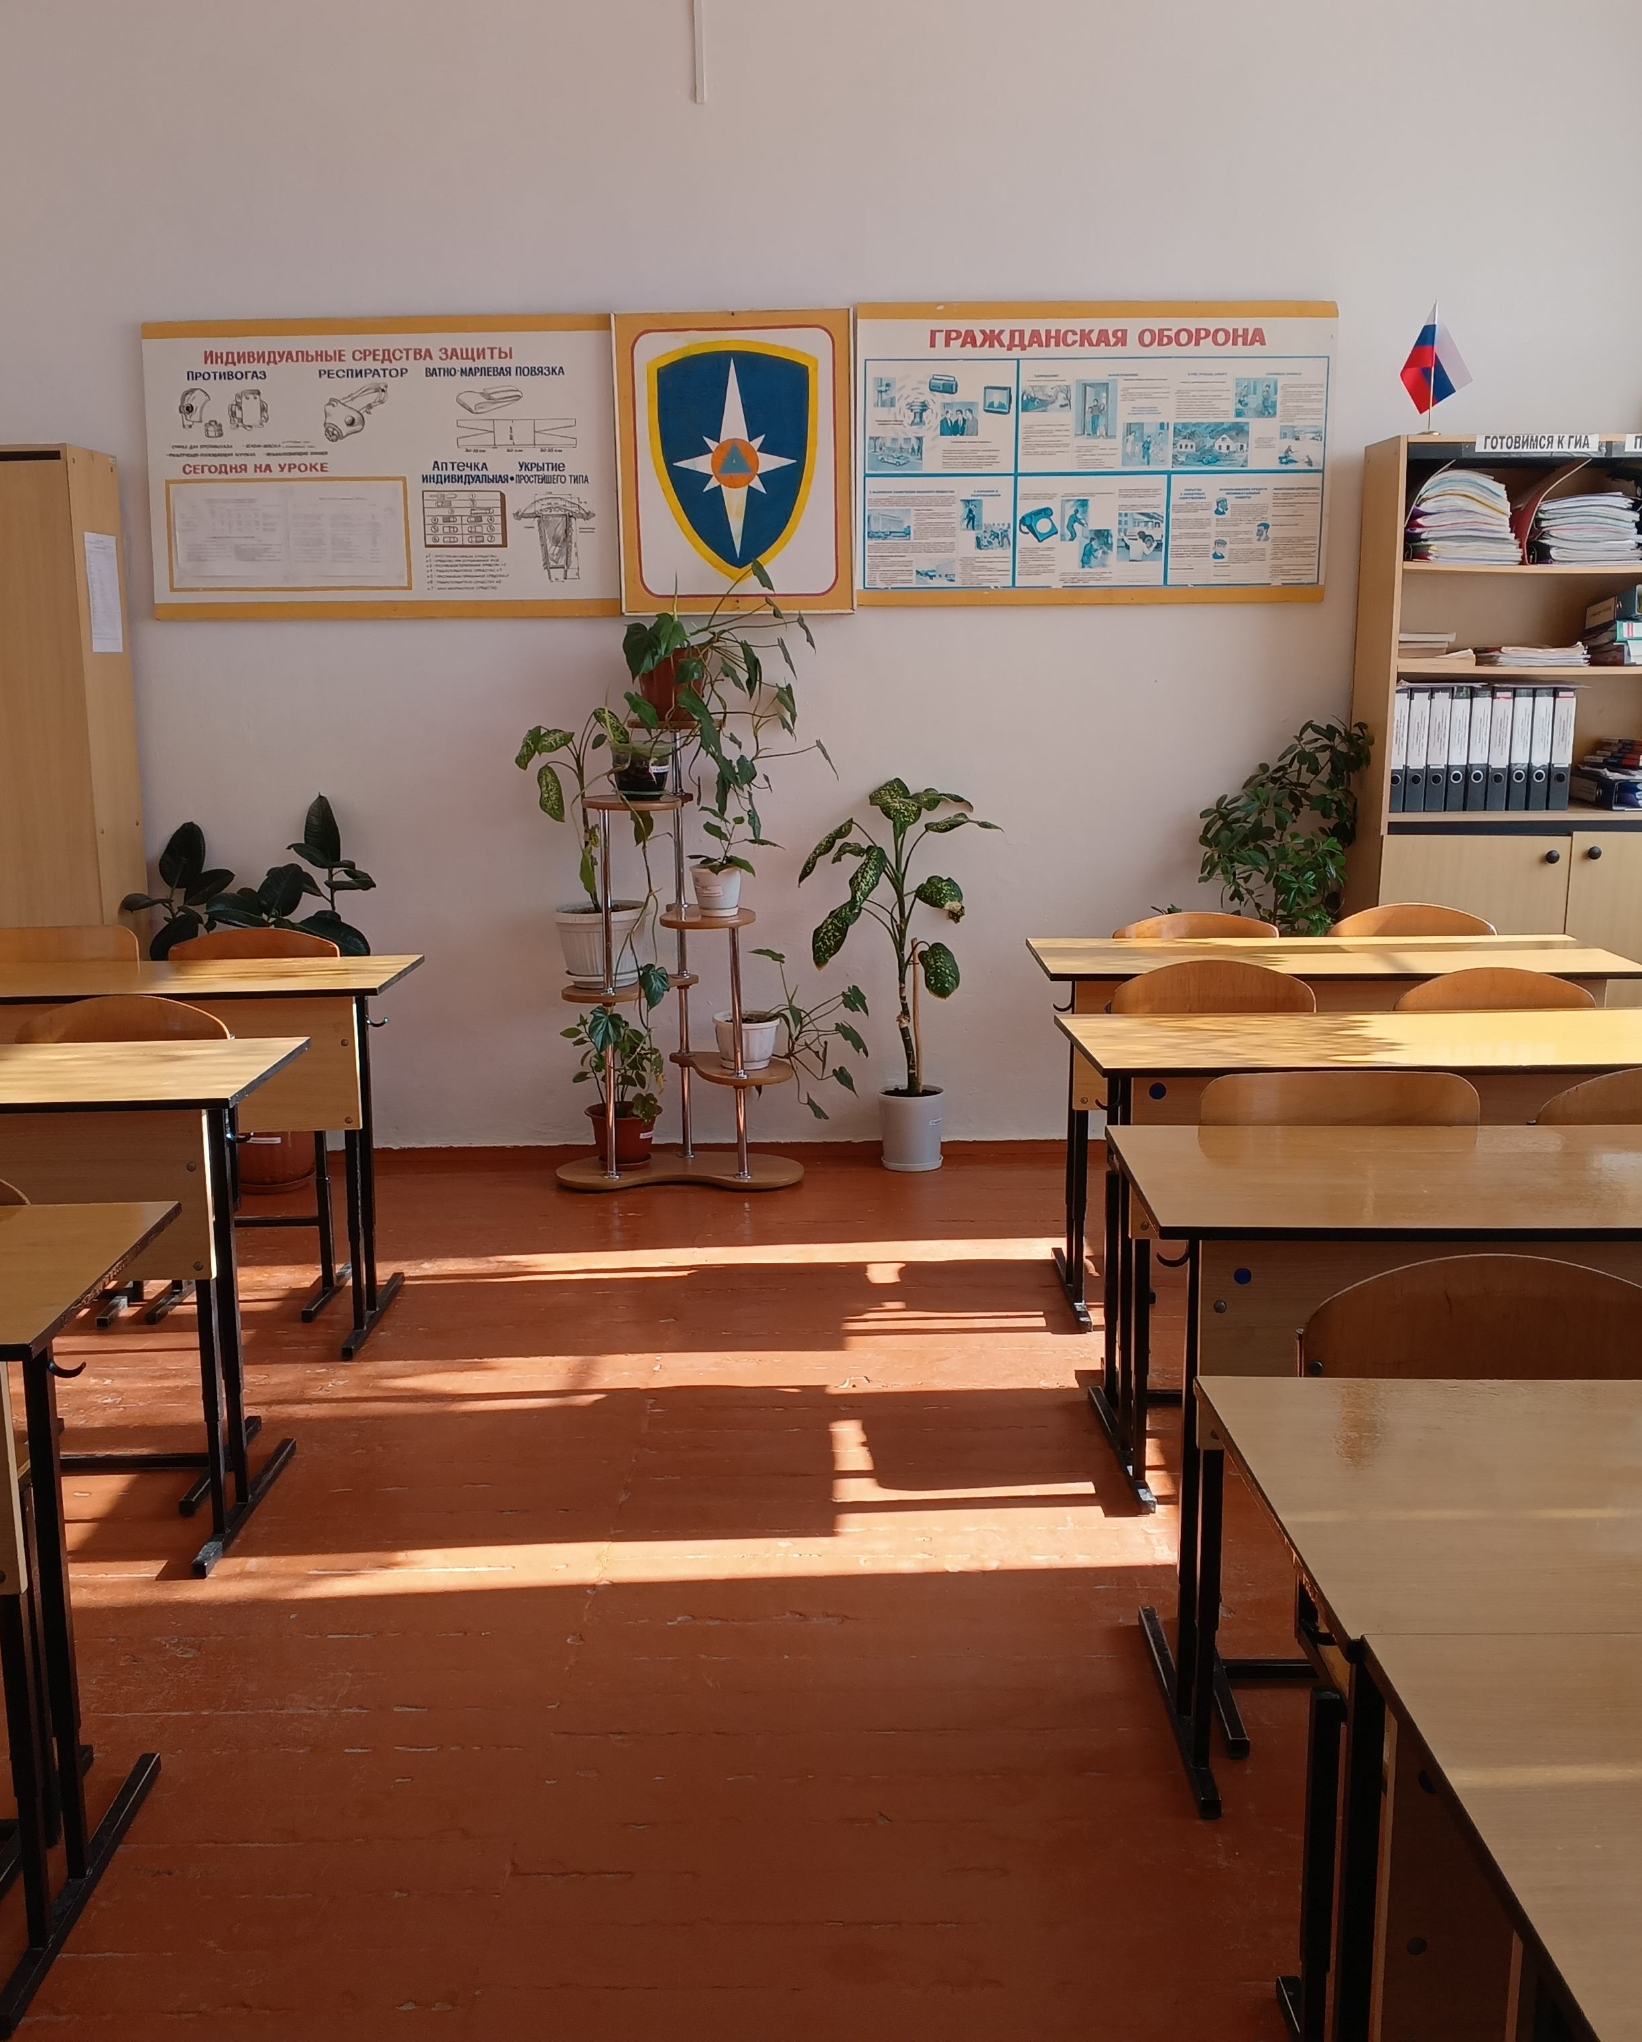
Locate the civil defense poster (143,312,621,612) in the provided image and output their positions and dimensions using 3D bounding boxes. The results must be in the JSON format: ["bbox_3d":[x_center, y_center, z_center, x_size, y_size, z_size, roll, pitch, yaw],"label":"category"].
[{"bbox_3d":[-1.168,-1.464,5.035,1.243,0.767,0.030,-1,11,-1],"label":"civil defense poster"}]

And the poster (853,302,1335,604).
[{"bbox_3d":[0.728,-1.508,5.045,1.268,0.780,0.030,-1,11,-1],"label":"poster"}]

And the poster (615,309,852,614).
[{"bbox_3d":[-0.229,-1.483,5.038,0.625,0.780,0.030,-1,11,-1],"label":"poster"}]

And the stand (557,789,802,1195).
[{"bbox_3d":[-0.388,-0.143,5.059,0.680,1.170,0.290,-1,11,-1],"label":"stand"}]

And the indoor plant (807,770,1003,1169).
[{"bbox_3d":[0.212,-0.113,5.101,0.515,1.085,0.420,-1,11,-1],"label":"indoor plant"}]

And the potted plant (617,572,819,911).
[{"bbox_3d":[-0.257,-0.735,4.940,0.530,0.880,0.380,-1,11,-1],"label":"potted plant"}]

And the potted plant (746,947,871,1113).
[{"bbox_3d":[-0.070,0.032,5.125,0.400,0.470,0.340,0,10,0],"label":"potted plant"}]

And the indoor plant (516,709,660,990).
[{"bbox_3d":[-0.627,-0.454,5.069,0.400,0.750,0.360,0,10,0],"label":"indoor plant"}]

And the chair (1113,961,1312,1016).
[{"bbox_3d":[0.757,0.328,3.533,0.420,0.835,0.470,0,10,0],"label":"chair"}]

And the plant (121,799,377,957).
[{"bbox_3d":[-1.510,-0.053,5.068,0.650,1.070,0.520,0,10,0],"label":"plant"}]

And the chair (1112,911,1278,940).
[{"bbox_3d":[0.883,0.188,4.321,0.420,0.832,0.470,0,10,0],"label":"chair"}]

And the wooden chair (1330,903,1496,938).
[{"bbox_3d":[1.347,0.183,4.183,0.410,0.830,0.460,-1,11,0],"label":"wooden chair"}]

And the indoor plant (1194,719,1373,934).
[{"bbox_3d":[1.223,-0.227,5.020,0.450,1.150,0.420,-1,11,-1],"label":"indoor plant"}]

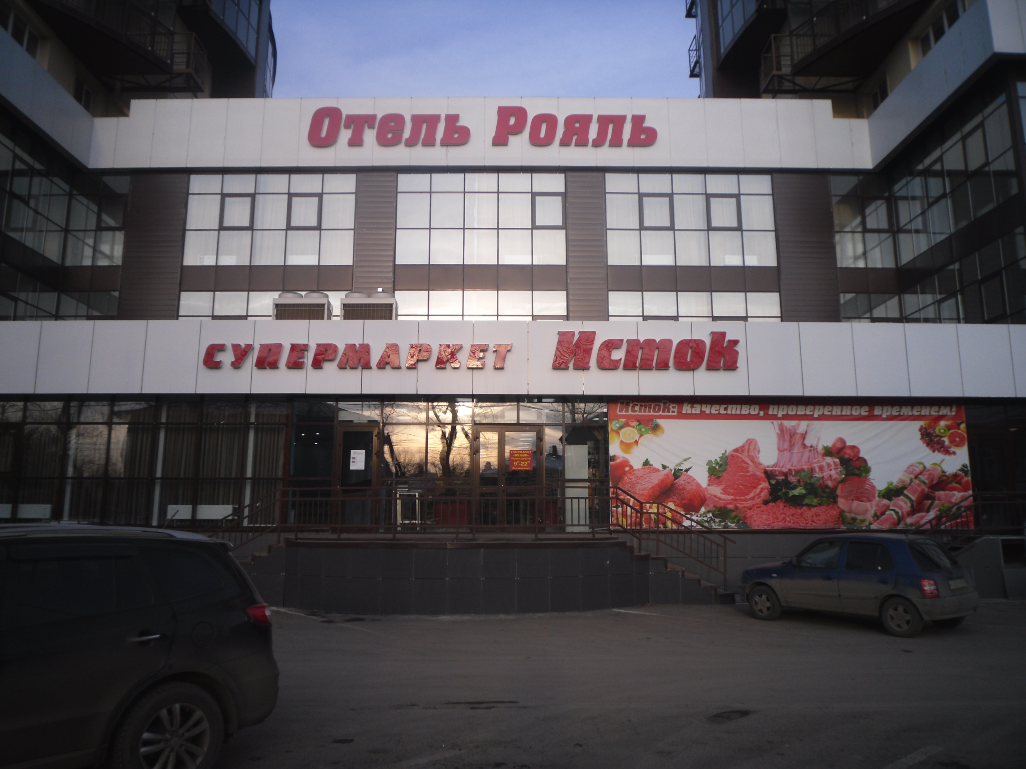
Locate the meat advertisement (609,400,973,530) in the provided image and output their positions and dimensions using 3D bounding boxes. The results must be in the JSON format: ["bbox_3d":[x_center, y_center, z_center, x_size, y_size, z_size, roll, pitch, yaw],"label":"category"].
[{"bbox_3d":[5.864,1.707,17.514,7.633,2.683,0.059,0,-10,0],"label":"meat advertisement"}]

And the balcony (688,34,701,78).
[{"bbox_3d":[8.195,-14.514,36.750,0.510,1.350,1.150,0,-10,0],"label":"balcony"}]

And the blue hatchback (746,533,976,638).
[{"bbox_3d":[5.380,3.067,13.235,1.580,1.430,3.650,6,-11,-33],"label":"blue hatchback"}]

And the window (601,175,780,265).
[{"bbox_3d":[5.173,-4.797,24.142,4.911,2.848,0.130,0,-9,0],"label":"window"}]

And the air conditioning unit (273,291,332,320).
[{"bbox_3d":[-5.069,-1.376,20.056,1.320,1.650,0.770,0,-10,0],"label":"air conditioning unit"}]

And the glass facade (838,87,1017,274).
[{"bbox_3d":[10.085,-5.027,21.047,1.970,2.806,5.075,0,-10,0],"label":"glass facade"}]

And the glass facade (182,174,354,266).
[{"bbox_3d":[-6.868,-4.662,23.458,4.796,2.786,0.199,0,-10,0],"label":"glass facade"}]

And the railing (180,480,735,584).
[{"bbox_3d":[-1.025,2.872,15.322,10.643,1.891,1.881,0,-10,0],"label":"railing"}]

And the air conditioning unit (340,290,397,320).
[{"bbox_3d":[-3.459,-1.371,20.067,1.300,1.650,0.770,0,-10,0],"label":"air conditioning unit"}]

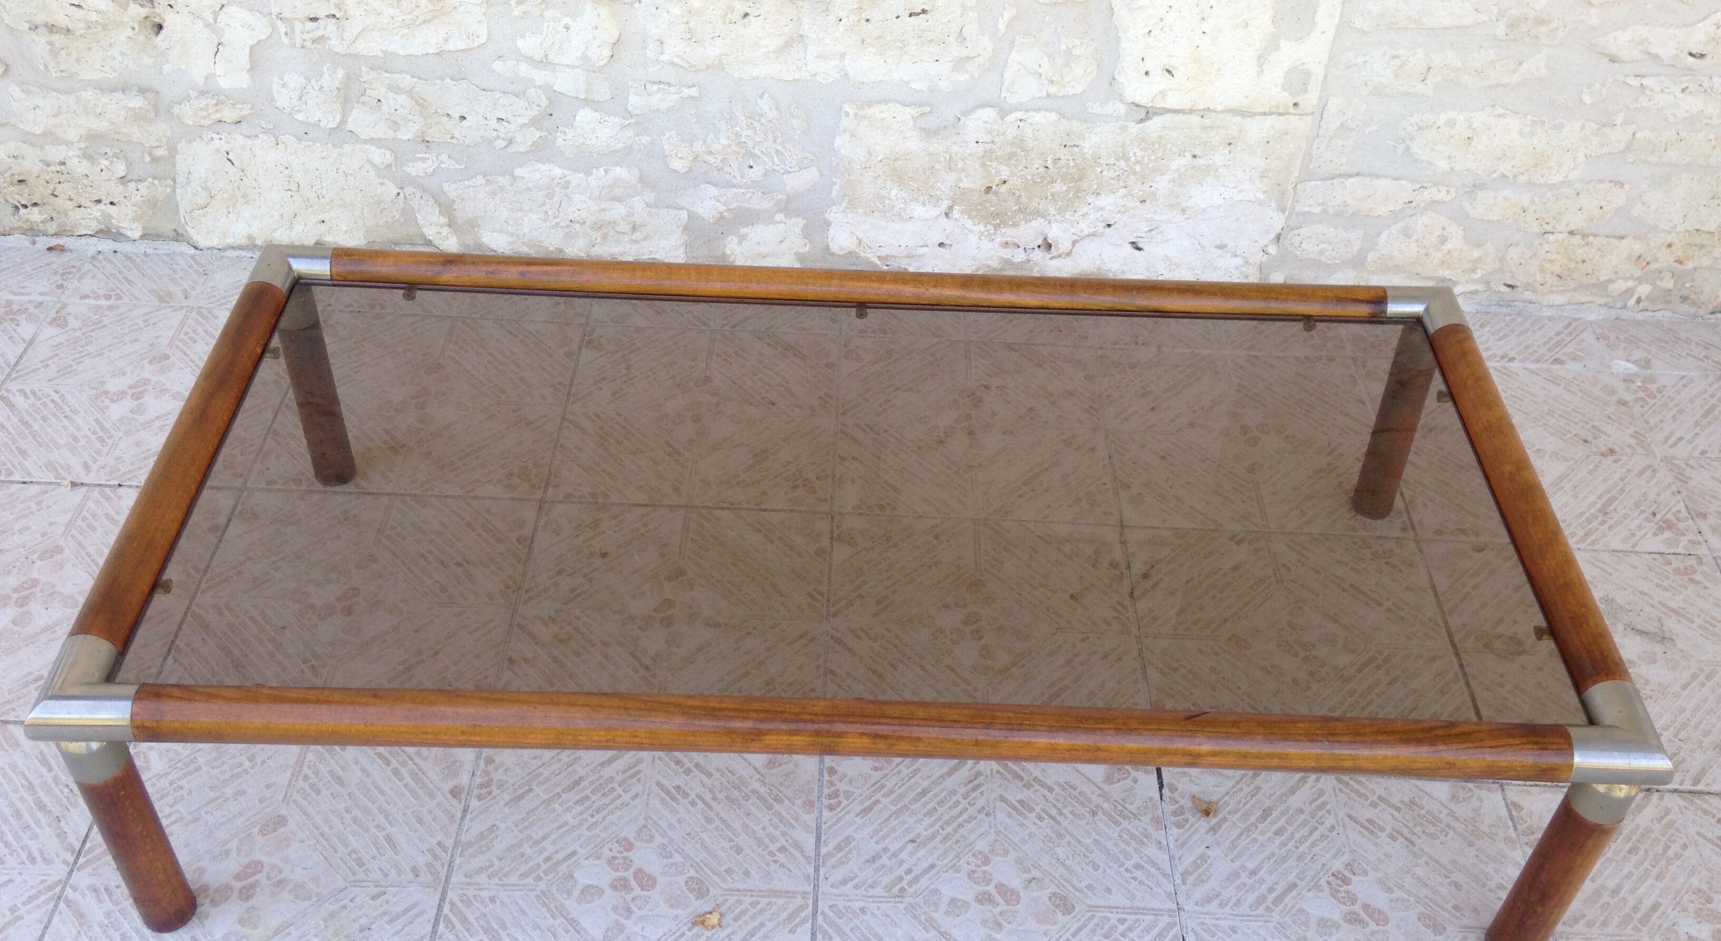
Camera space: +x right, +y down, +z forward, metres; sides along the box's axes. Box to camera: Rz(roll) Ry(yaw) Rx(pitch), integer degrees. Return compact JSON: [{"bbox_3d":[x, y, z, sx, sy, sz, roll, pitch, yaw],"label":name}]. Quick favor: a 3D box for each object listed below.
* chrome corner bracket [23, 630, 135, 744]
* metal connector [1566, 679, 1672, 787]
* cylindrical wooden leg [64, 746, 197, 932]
[{"bbox_3d":[-0.611,0.175,1.317,0.082,0.043,0.082,2,41,-1],"label":"chrome corner bracket"},{"bbox_3d":[0.609,0.216,1.342,0.082,0.043,0.082,2,41,-1],"label":"metal connector"},{"bbox_3d":[-0.627,0.300,1.409,0.046,0.273,0.046,2,41,-1],"label":"cylindrical wooden leg"}]

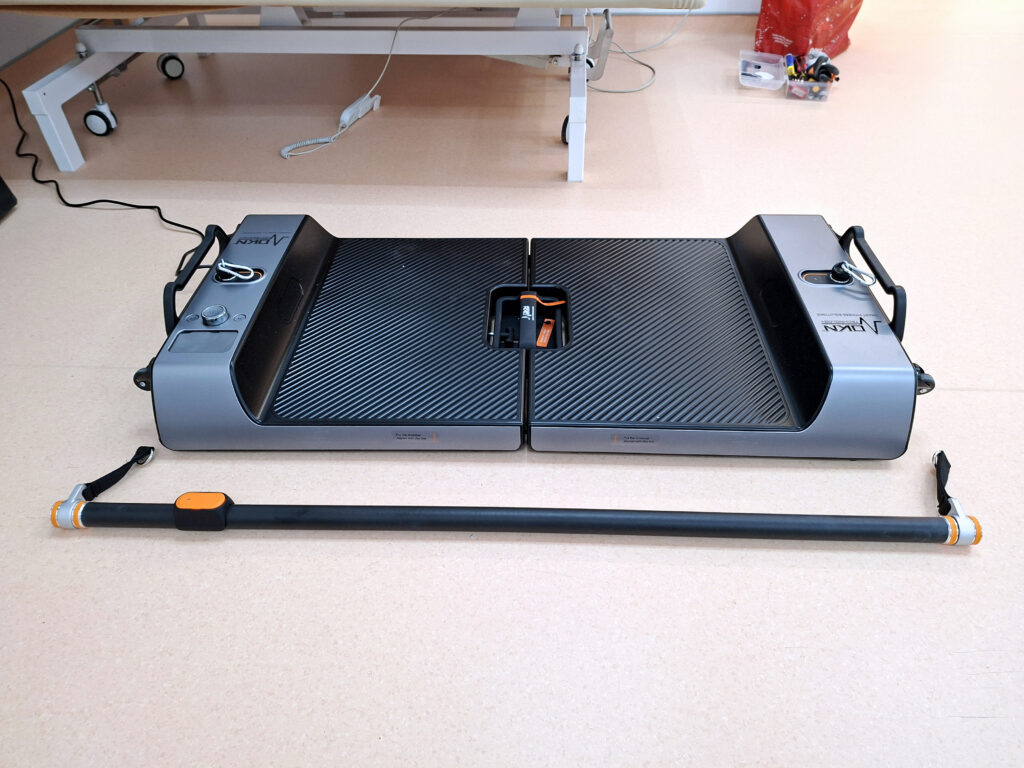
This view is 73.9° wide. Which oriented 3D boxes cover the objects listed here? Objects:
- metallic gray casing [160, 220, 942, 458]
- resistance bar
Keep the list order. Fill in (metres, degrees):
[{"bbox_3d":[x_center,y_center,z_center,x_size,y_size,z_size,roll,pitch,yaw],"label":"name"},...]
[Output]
[{"bbox_3d":[0.027,-0.128,1.179,1.237,0.122,0.589,0,41,2],"label":"metallic gray casing"},{"bbox_3d":[-0.009,0.140,0.932,1.226,0.048,0.151,0,41,2],"label":"resistance bar"}]

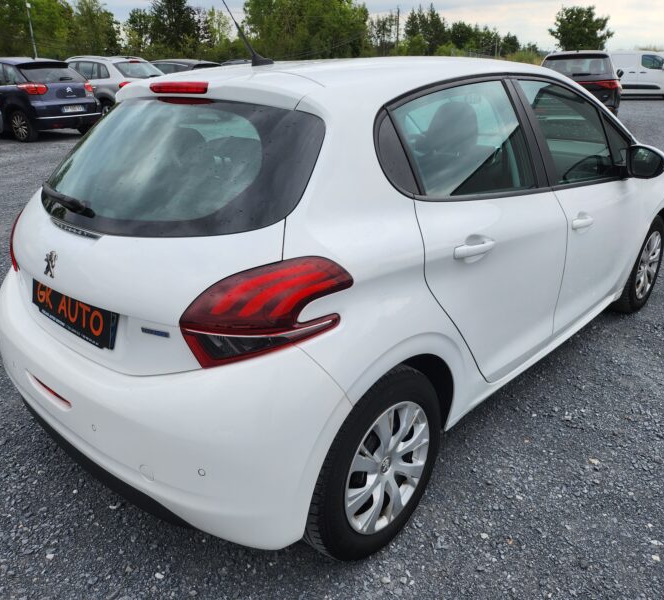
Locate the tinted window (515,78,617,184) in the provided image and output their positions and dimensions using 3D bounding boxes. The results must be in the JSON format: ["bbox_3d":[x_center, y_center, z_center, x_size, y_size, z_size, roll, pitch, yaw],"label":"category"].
[{"bbox_3d":[0.964,-0.674,2.201,0.680,0.410,0.060,-22,4,-43],"label":"tinted window"}]

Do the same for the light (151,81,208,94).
[{"bbox_3d":[-0.477,-0.658,1.719,0.320,0.050,0.060,19,29,40],"label":"light"}]

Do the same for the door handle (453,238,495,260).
[{"bbox_3d":[0.392,-0.143,1.526,0.045,0.042,0.200,19,28,40],"label":"door handle"}]

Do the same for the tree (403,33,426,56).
[{"bbox_3d":[5.725,-16.694,39.214,1.950,4.000,1.950,3,23,7],"label":"tree"}]

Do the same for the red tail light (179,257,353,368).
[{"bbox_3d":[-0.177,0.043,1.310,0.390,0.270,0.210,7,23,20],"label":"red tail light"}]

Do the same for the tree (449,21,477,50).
[{"bbox_3d":[9.491,-17.907,41.301,2.400,5.200,2.400,4,23,11],"label":"tree"}]

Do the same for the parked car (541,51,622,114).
[{"bbox_3d":[6.178,-5.391,14.034,1.840,1.650,4.600,9,24,23],"label":"parked car"}]

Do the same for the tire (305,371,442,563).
[{"bbox_3d":[0.129,0.496,1.740,0.200,0.615,0.615,19,29,40],"label":"tire"}]

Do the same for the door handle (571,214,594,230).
[{"bbox_3d":[0.949,-0.298,2.106,0.045,0.042,0.195,19,28,40],"label":"door handle"}]

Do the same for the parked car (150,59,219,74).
[{"bbox_3d":[-4.600,-6.752,17.300,4.400,1.480,1.800,16,28,37],"label":"parked car"}]

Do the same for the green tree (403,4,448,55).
[{"bbox_3d":[9.320,-26.325,55.000,4.500,6.400,4.500,-1,22,0],"label":"green tree"}]

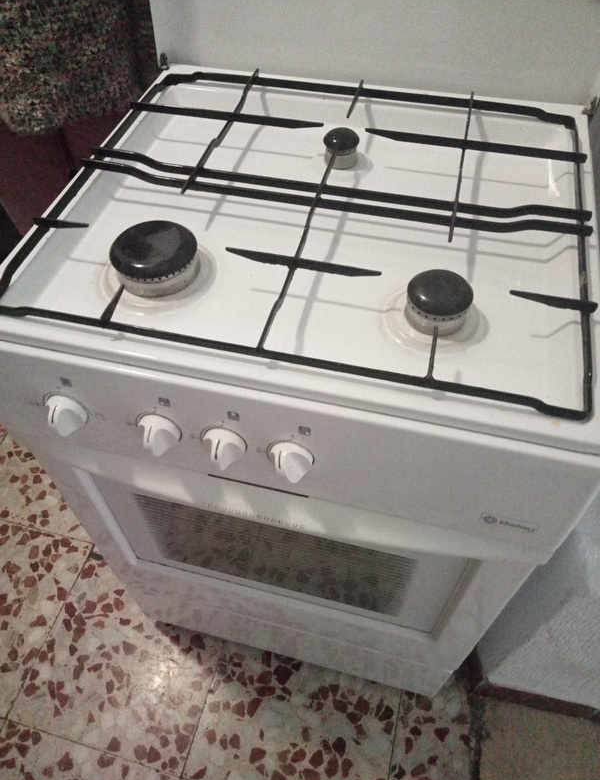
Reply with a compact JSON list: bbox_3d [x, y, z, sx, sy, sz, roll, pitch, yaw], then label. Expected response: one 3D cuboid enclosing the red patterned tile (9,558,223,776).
[{"bbox_3d":[-0.312,0.485,1.204,0.330,0.013,0.330,12,55,10],"label":"red patterned tile"}]

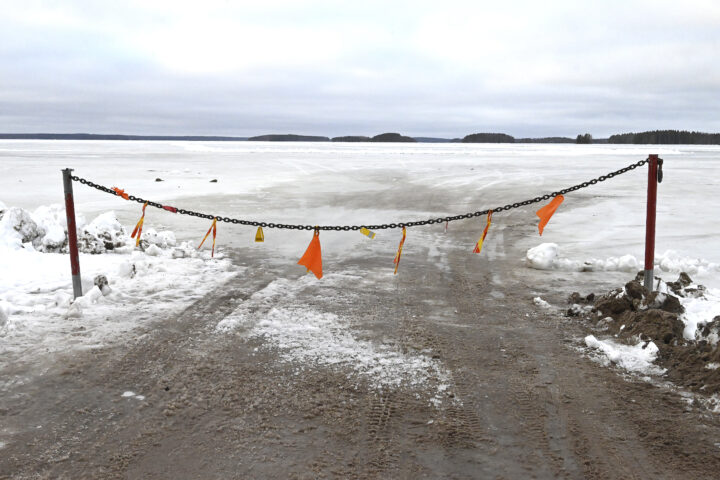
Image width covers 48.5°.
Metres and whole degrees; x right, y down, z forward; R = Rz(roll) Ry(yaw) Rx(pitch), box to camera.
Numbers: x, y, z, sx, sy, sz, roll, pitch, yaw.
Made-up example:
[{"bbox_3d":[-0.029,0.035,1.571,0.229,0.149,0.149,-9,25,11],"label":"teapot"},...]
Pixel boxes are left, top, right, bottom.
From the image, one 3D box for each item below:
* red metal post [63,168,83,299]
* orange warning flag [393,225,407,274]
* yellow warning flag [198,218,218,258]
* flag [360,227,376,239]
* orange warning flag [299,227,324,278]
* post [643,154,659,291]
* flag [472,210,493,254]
[{"bbox_3d":[-2.878,-0.056,8.020,0.090,1.308,0.090,-1,7,6],"label":"red metal post"},{"bbox_3d":[0.380,0.101,7.696,0.090,0.471,0.060,9,8,5],"label":"orange warning flag"},{"bbox_3d":[-1.492,-0.025,7.876,0.190,0.377,0.060,1,7,6],"label":"yellow warning flag"},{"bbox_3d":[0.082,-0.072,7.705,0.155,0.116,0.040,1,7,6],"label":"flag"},{"bbox_3d":[-0.482,0.131,7.790,0.235,0.502,0.060,1,7,6],"label":"orange warning flag"},{"bbox_3d":[2.705,-0.136,7.423,0.087,1.308,0.087,0,7,6],"label":"post"},{"bbox_3d":[1.163,-0.071,7.592,0.090,0.429,0.060,17,8,4],"label":"flag"}]

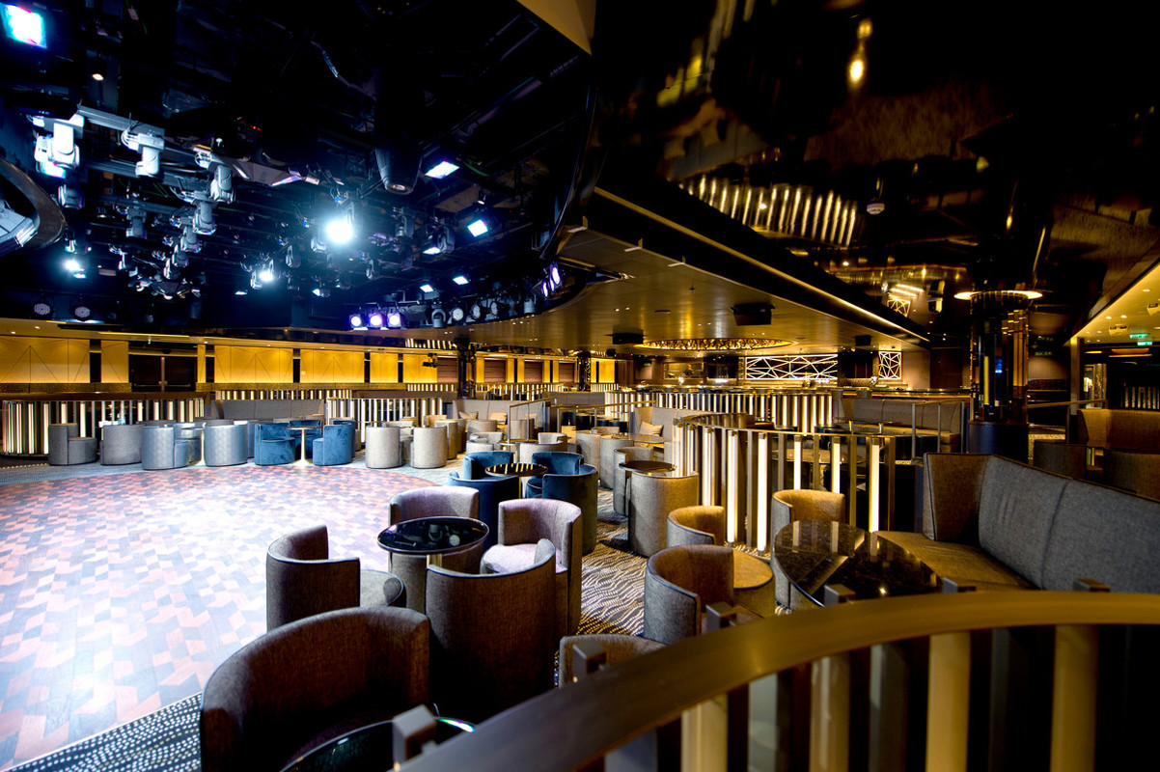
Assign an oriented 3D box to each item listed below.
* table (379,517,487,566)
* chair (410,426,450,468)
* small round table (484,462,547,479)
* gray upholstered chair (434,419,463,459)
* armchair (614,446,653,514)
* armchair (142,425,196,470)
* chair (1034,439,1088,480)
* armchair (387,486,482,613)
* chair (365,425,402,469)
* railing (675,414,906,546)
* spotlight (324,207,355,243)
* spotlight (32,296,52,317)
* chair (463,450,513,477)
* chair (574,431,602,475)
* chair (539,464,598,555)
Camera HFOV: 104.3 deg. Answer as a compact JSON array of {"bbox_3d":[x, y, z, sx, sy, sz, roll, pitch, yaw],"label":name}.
[{"bbox_3d":[-0.902,1.247,2.803,0.656,0.668,0.656,1,1,0],"label":"table"},{"bbox_3d":[-2.779,1.119,8.394,0.661,0.729,0.661,1,1,35],"label":"chair"},{"bbox_3d":[-0.638,1.175,4.553,0.632,0.666,0.632,0,1,0],"label":"small round table"},{"bbox_3d":[-2.817,1.108,9.143,0.661,0.729,0.661,1,1,42],"label":"gray upholstered chair"},{"bbox_3d":[0.724,1.155,5.500,0.640,0.700,0.630,1,1,42],"label":"armchair"},{"bbox_3d":[-7.328,1.066,7.980,0.630,0.700,0.640,1,1,40],"label":"armchair"},{"bbox_3d":[6.887,1.159,6.393,0.655,0.702,0.655,0,1,12],"label":"chair"},{"bbox_3d":[-1.103,1.206,3.419,0.661,0.729,0.661,0,1,-29],"label":"armchair"},{"bbox_3d":[-3.592,1.112,8.364,0.661,0.729,0.661,1,1,30],"label":"chair"},{"bbox_3d":[1.983,0.986,5.045,1.780,1.177,2.500,1,1,0],"label":"railing"},{"bbox_3d":[-3.032,-2.031,5.700,0.340,0.420,0.340,0,11,-30],"label":"spotlight"},{"bbox_3d":[-9.427,-1.378,7.900,0.260,0.330,0.280,1,1,40],"label":"spotlight"},{"bbox_3d":[-0.988,1.150,5.130,0.655,0.702,0.655,1,1,44],"label":"chair"},{"bbox_3d":[0.273,1.128,7.429,0.655,0.702,0.655,0,1,-12],"label":"chair"},{"bbox_3d":[-0.162,1.199,4.510,0.661,0.729,0.661,1,1,32],"label":"chair"}]

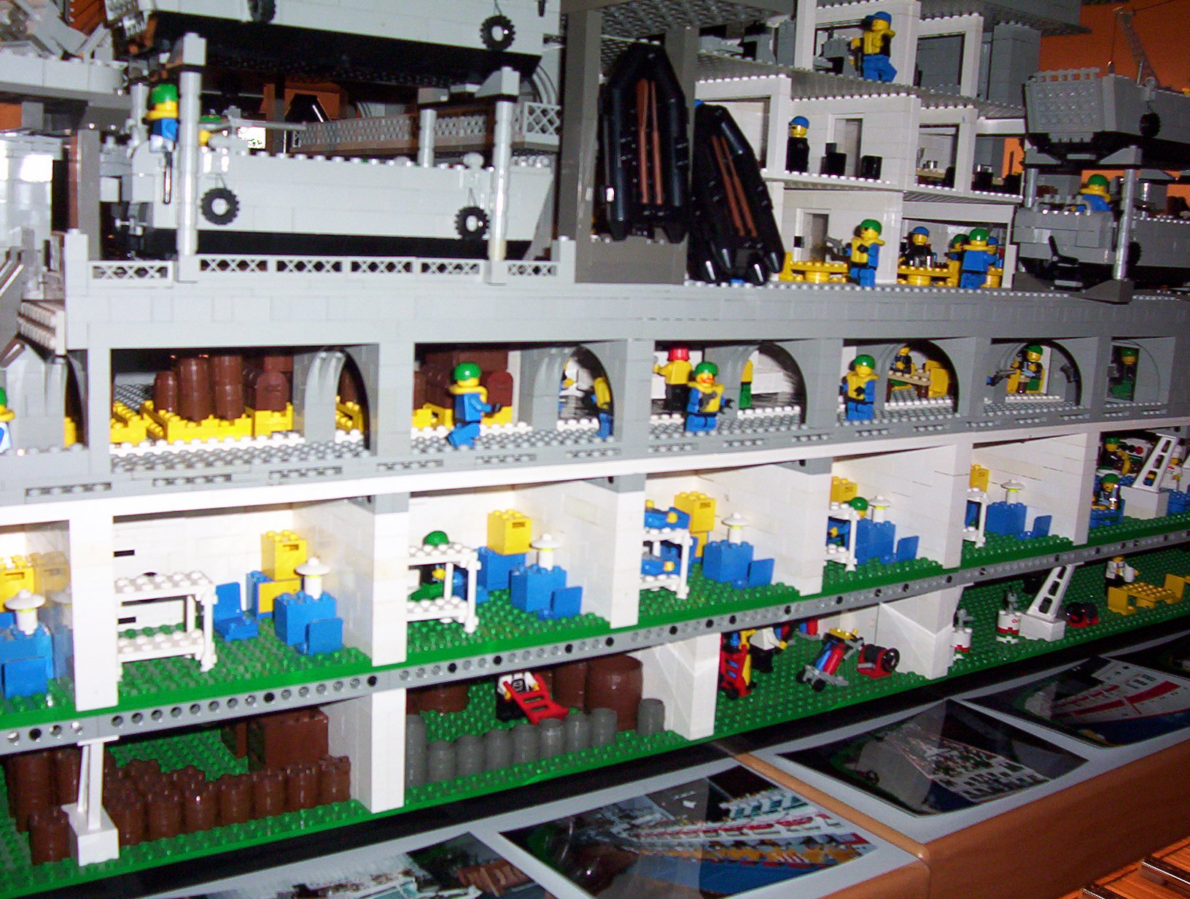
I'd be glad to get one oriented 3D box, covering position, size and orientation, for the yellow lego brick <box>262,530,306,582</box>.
[{"bbox_3d":[-0.145,0.049,0.691,0.016,0.021,0.016,-4,11,-39],"label":"yellow lego brick"}]

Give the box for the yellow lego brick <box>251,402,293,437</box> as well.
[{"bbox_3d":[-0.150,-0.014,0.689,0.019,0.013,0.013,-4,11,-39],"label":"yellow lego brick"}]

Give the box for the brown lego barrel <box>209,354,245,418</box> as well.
[{"bbox_3d":[-0.172,-0.029,0.693,0.016,0.032,0.016,-4,11,-37],"label":"brown lego barrel"}]

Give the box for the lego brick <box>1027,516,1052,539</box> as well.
[{"bbox_3d":[0.282,0.050,0.946,0.016,0.015,0.015,-4,11,-37],"label":"lego brick"}]

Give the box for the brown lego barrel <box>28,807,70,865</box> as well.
[{"bbox_3d":[-0.230,0.164,0.626,0.016,0.017,0.016,-4,13,-35],"label":"brown lego barrel"}]

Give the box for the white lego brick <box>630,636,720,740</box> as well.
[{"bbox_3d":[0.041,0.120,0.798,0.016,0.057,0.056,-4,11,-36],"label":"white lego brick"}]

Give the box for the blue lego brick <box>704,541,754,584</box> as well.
[{"bbox_3d":[0.076,0.062,0.839,0.024,0.021,0.016,-4,13,-35],"label":"blue lego brick"}]

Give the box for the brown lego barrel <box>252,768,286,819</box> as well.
[{"bbox_3d":[-0.148,0.155,0.670,0.016,0.017,0.016,3,10,-1],"label":"brown lego barrel"}]

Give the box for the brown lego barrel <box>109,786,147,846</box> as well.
[{"bbox_3d":[-0.190,0.150,0.601,0.015,0.017,0.015,-4,11,-37],"label":"brown lego barrel"}]

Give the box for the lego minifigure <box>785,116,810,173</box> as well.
[{"bbox_3d":[0.124,-0.185,0.910,0.013,0.040,0.024,-1,10,-23],"label":"lego minifigure"}]

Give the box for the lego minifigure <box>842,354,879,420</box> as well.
[{"bbox_3d":[0.151,-0.036,0.842,0.016,0.041,0.022,-4,11,-36],"label":"lego minifigure"}]

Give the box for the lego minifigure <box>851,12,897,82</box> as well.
[{"bbox_3d":[0.162,-0.233,0.860,0.018,0.041,0.024,-2,11,-32],"label":"lego minifigure"}]

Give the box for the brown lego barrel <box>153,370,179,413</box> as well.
[{"bbox_3d":[-0.195,-0.026,0.680,0.016,0.018,0.016,-4,12,-38],"label":"brown lego barrel"}]

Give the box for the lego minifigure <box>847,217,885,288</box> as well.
[{"bbox_3d":[0.152,-0.109,0.835,0.015,0.041,0.024,-2,11,-32],"label":"lego minifigure"}]

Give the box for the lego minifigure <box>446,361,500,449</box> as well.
[{"bbox_3d":[-0.056,-0.021,0.665,0.024,0.040,0.021,-4,11,-36],"label":"lego minifigure"}]

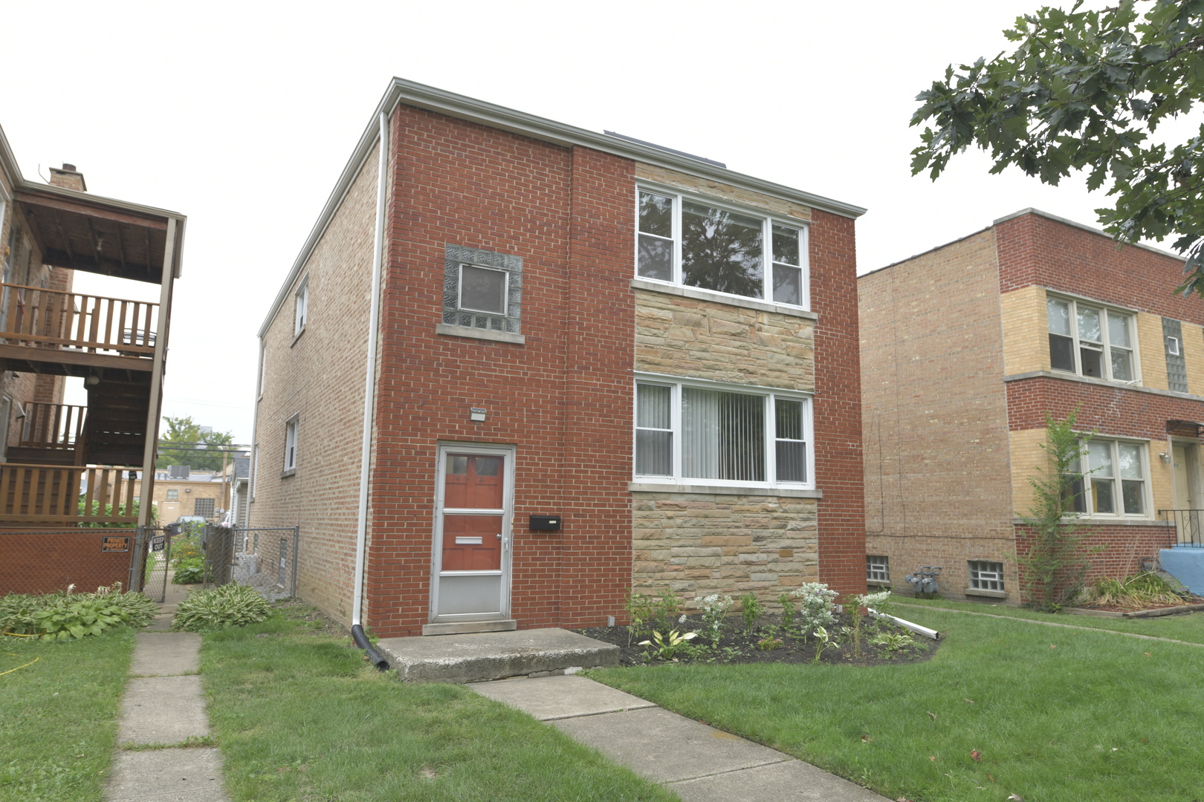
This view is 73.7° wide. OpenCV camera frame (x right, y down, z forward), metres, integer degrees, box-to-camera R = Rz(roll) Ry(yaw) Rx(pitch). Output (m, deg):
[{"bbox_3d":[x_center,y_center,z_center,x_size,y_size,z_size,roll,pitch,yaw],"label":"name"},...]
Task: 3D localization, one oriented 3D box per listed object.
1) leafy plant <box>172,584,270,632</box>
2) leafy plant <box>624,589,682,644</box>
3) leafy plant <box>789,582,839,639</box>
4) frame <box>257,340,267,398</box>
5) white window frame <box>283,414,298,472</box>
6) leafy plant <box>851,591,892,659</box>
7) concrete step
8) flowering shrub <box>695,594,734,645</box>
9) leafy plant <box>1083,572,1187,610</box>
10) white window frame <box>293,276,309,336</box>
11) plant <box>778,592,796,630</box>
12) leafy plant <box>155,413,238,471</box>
[{"bbox_3d":[-4.967,2.681,10.503,1.150,0.520,1.100,6,-10,-28],"label":"leafy plant"},{"bbox_3d":[0.624,2.580,9.636,0.750,0.590,0.650,6,-10,-28],"label":"leafy plant"},{"bbox_3d":[2.685,2.683,10.219,0.600,0.680,0.580,1,-9,0],"label":"leafy plant"},{"bbox_3d":[-9.295,-0.816,22.236,0.120,1.500,1.050,5,-10,-28],"label":"frame"},{"bbox_3d":[-6.089,0.860,15.955,0.120,1.060,1.720,5,-10,-28],"label":"white window frame"},{"bbox_3d":[3.270,2.722,9.790,0.500,0.760,0.480,6,-10,-28],"label":"leafy plant"},{"bbox_3d":[-1.181,2.734,8.686,2.300,0.230,1.600,6,-10,-28],"label":"concrete step"},{"bbox_3d":[1.301,2.602,9.481,0.450,0.590,0.420,1,-9,0],"label":"flowering shrub"},{"bbox_3d":[10.093,3.562,15.157,2.200,0.530,1.150,6,-10,-28],"label":"leafy plant"},{"bbox_3d":[-6.049,-1.889,16.370,0.120,1.060,1.720,5,-10,-28],"label":"white window frame"},{"bbox_3d":[2.490,2.826,10.782,0.260,0.470,0.260,1,-9,0],"label":"plant"},{"bbox_3d":[-35.092,5.404,69.377,6.800,8.500,6.500,6,-10,-28],"label":"leafy plant"}]

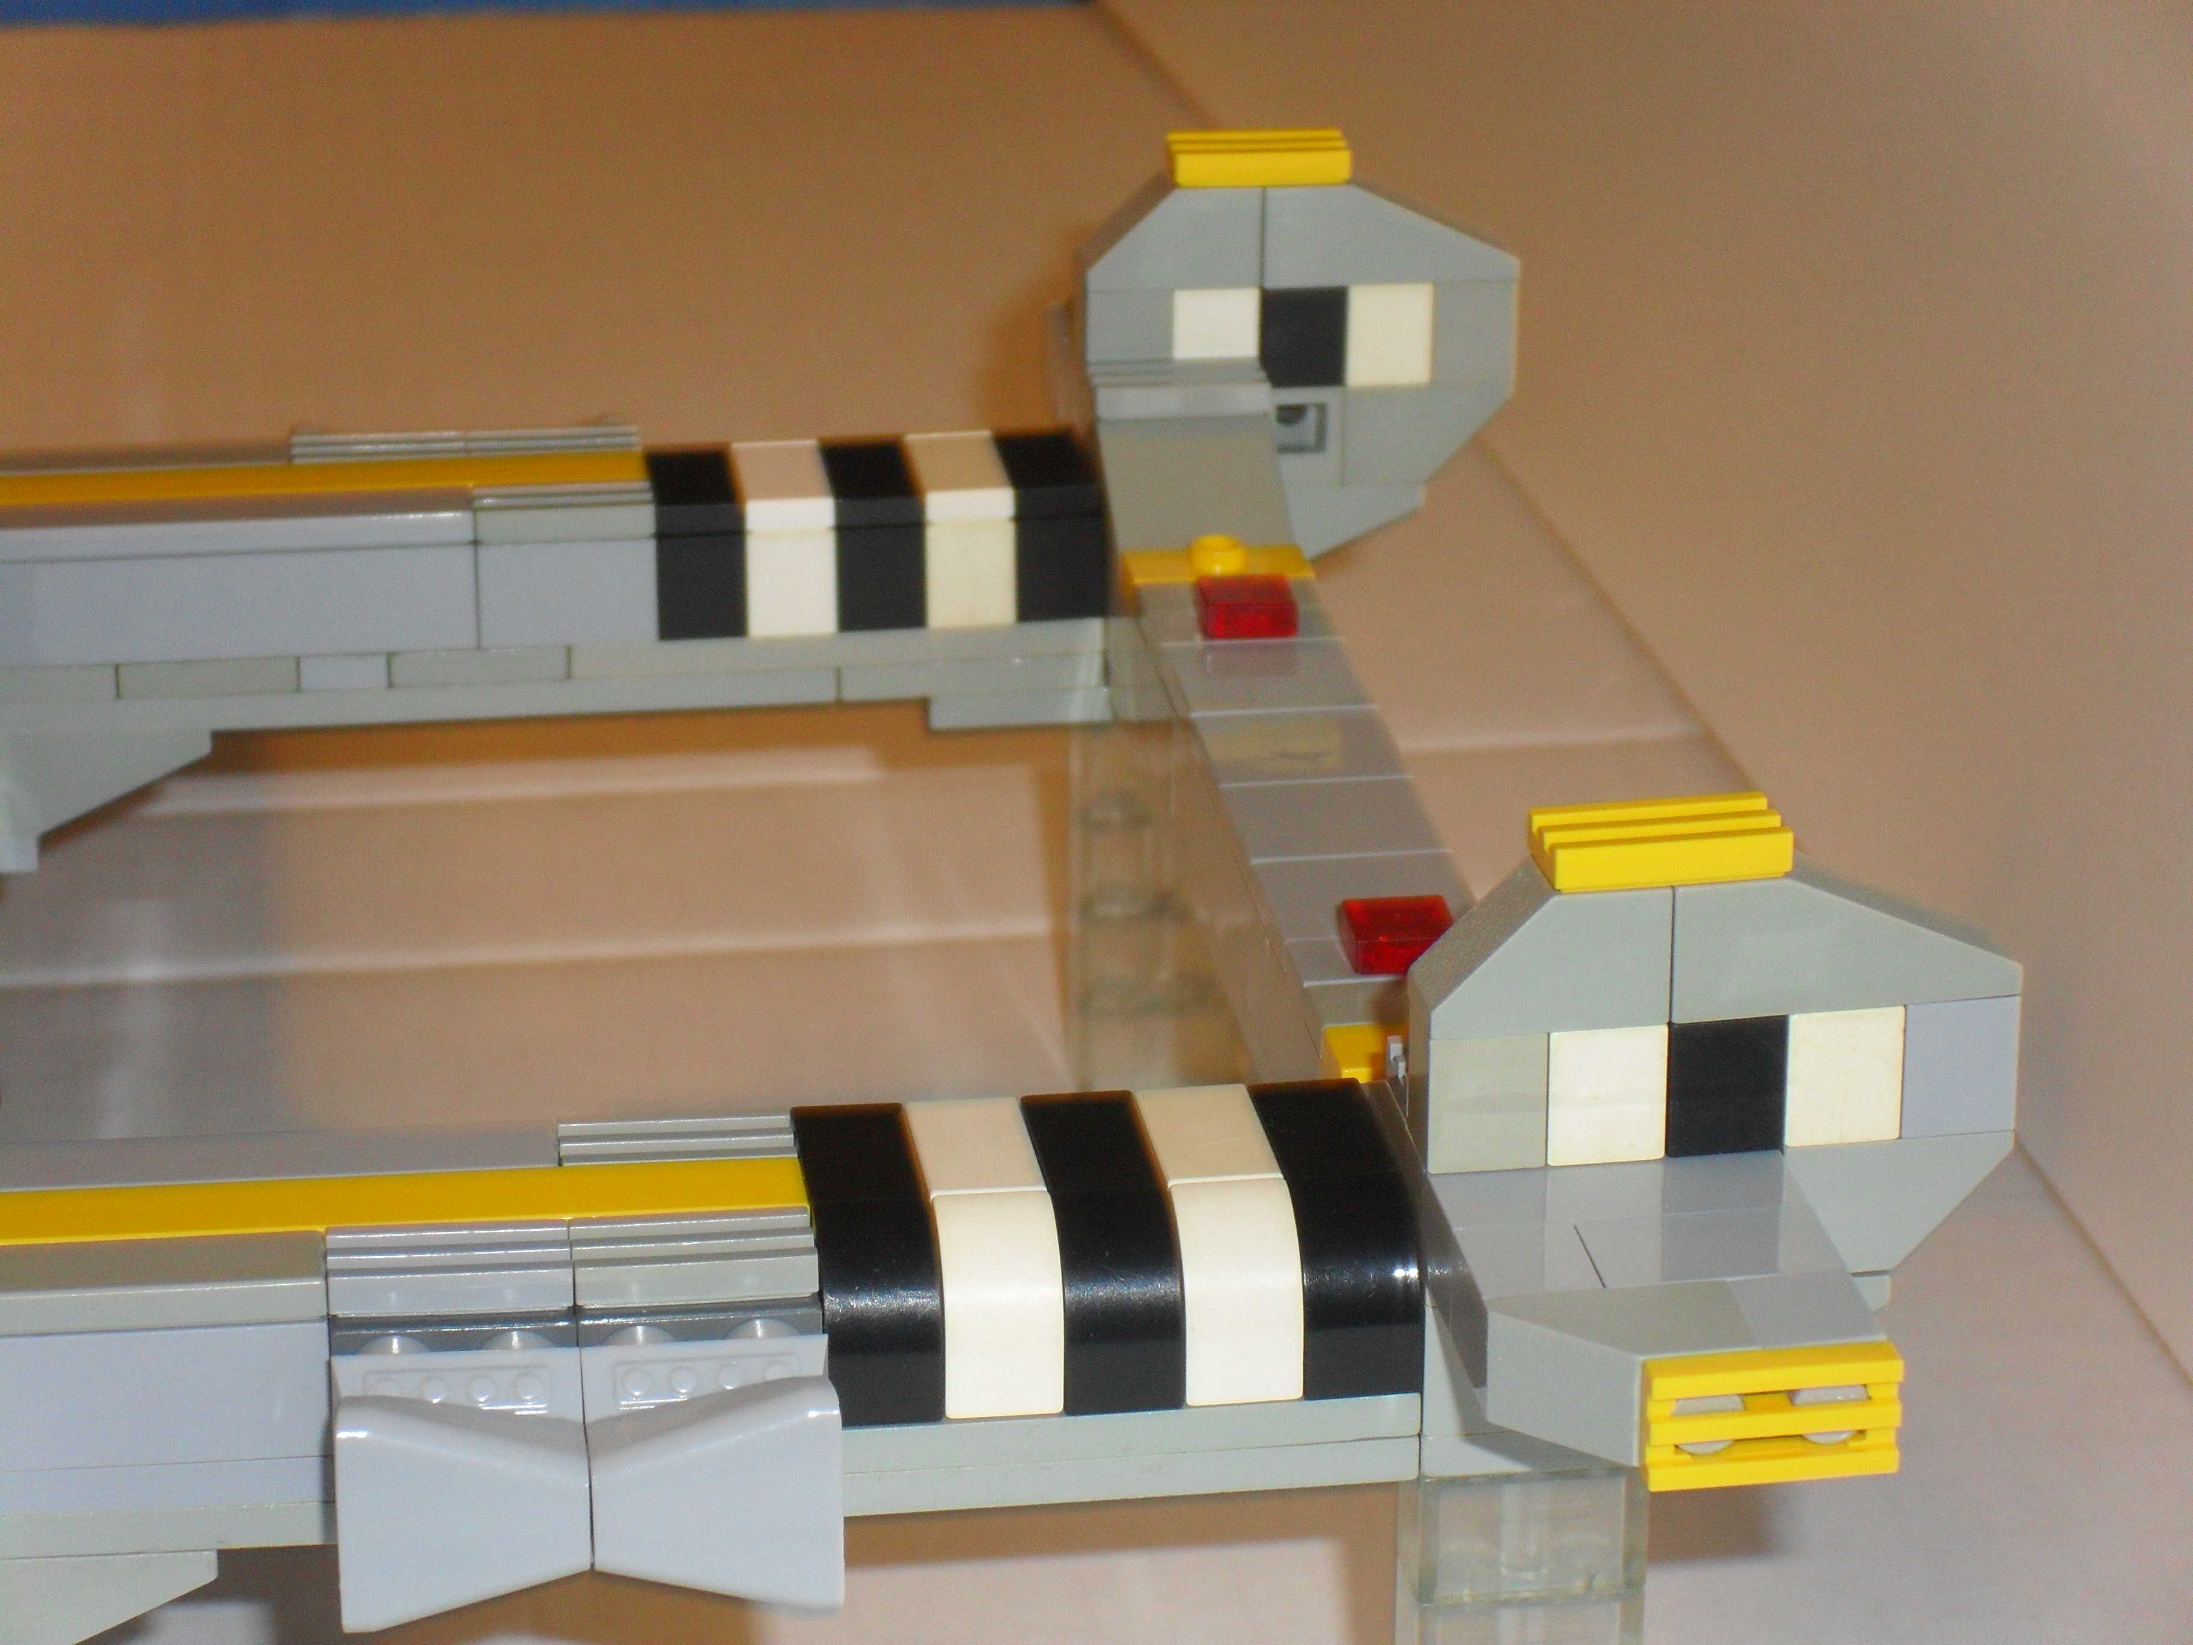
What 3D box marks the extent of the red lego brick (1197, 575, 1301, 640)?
[{"bbox_3d":[0.013,-0.018,0.565,0.008,0.003,0.008,-3,22,-8],"label":"red lego brick"}]

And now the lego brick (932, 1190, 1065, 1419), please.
[{"bbox_3d":[-0.007,0.032,0.448,0.008,0.013,0.013,-3,22,-7],"label":"lego brick"}]

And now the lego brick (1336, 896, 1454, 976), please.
[{"bbox_3d":[0.023,0.009,0.497,0.008,0.003,0.008,-3,22,-8],"label":"lego brick"}]

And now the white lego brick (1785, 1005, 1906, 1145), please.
[{"bbox_3d":[0.049,0.016,0.445,0.008,0.010,0.008,-3,22,-8],"label":"white lego brick"}]

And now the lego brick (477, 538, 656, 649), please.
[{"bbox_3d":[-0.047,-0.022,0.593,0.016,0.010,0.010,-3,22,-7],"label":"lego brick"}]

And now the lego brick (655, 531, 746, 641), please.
[{"bbox_3d":[-0.035,-0.022,0.595,0.008,0.010,0.008,-3,22,-8],"label":"lego brick"}]

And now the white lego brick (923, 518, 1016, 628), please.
[{"bbox_3d":[-0.012,-0.024,0.598,0.008,0.010,0.008,-3,22,-8],"label":"white lego brick"}]

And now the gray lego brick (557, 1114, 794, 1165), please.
[{"bbox_3d":[-0.029,0.023,0.456,0.016,0.003,0.008,-3,22,-7],"label":"gray lego brick"}]

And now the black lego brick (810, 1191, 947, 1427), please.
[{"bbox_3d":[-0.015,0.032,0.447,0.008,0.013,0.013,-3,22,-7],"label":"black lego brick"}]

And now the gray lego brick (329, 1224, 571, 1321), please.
[{"bbox_3d":[-0.042,0.029,0.435,0.016,0.003,0.008,-3,21,-7],"label":"gray lego brick"}]

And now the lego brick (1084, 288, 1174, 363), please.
[{"bbox_3d":[0.003,-0.045,0.612,0.008,0.010,0.008,-2,21,-7],"label":"lego brick"}]

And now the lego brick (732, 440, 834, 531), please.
[{"bbox_3d":[-0.028,-0.030,0.596,0.008,0.003,0.016,-3,22,-7],"label":"lego brick"}]

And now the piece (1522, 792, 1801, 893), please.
[{"bbox_3d":[0.037,0.001,0.436,0.016,0.003,0.008,-3,21,-7],"label":"piece"}]

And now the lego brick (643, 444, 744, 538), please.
[{"bbox_3d":[-0.036,-0.030,0.596,0.008,0.003,0.016,-3,22,-8],"label":"lego brick"}]

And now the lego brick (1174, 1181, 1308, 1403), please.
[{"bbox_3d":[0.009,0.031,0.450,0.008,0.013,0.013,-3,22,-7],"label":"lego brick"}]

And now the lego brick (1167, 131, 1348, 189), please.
[{"bbox_3d":[0.014,-0.060,0.600,0.016,0.003,0.008,-2,21,-7],"label":"lego brick"}]

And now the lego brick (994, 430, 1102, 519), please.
[{"bbox_3d":[-0.004,-0.031,0.599,0.008,0.003,0.016,-3,21,-7],"label":"lego brick"}]

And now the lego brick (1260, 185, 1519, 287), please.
[{"bbox_3d":[0.026,-0.055,0.607,0.024,0.010,0.008,-2,22,-8],"label":"lego brick"}]

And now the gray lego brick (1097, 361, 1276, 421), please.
[{"bbox_3d":[0.007,-0.039,0.598,0.016,0.003,0.008,-2,21,-7],"label":"gray lego brick"}]

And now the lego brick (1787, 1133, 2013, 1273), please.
[{"bbox_3d":[0.053,0.024,0.451,0.016,0.010,0.008,-4,21,-7],"label":"lego brick"}]

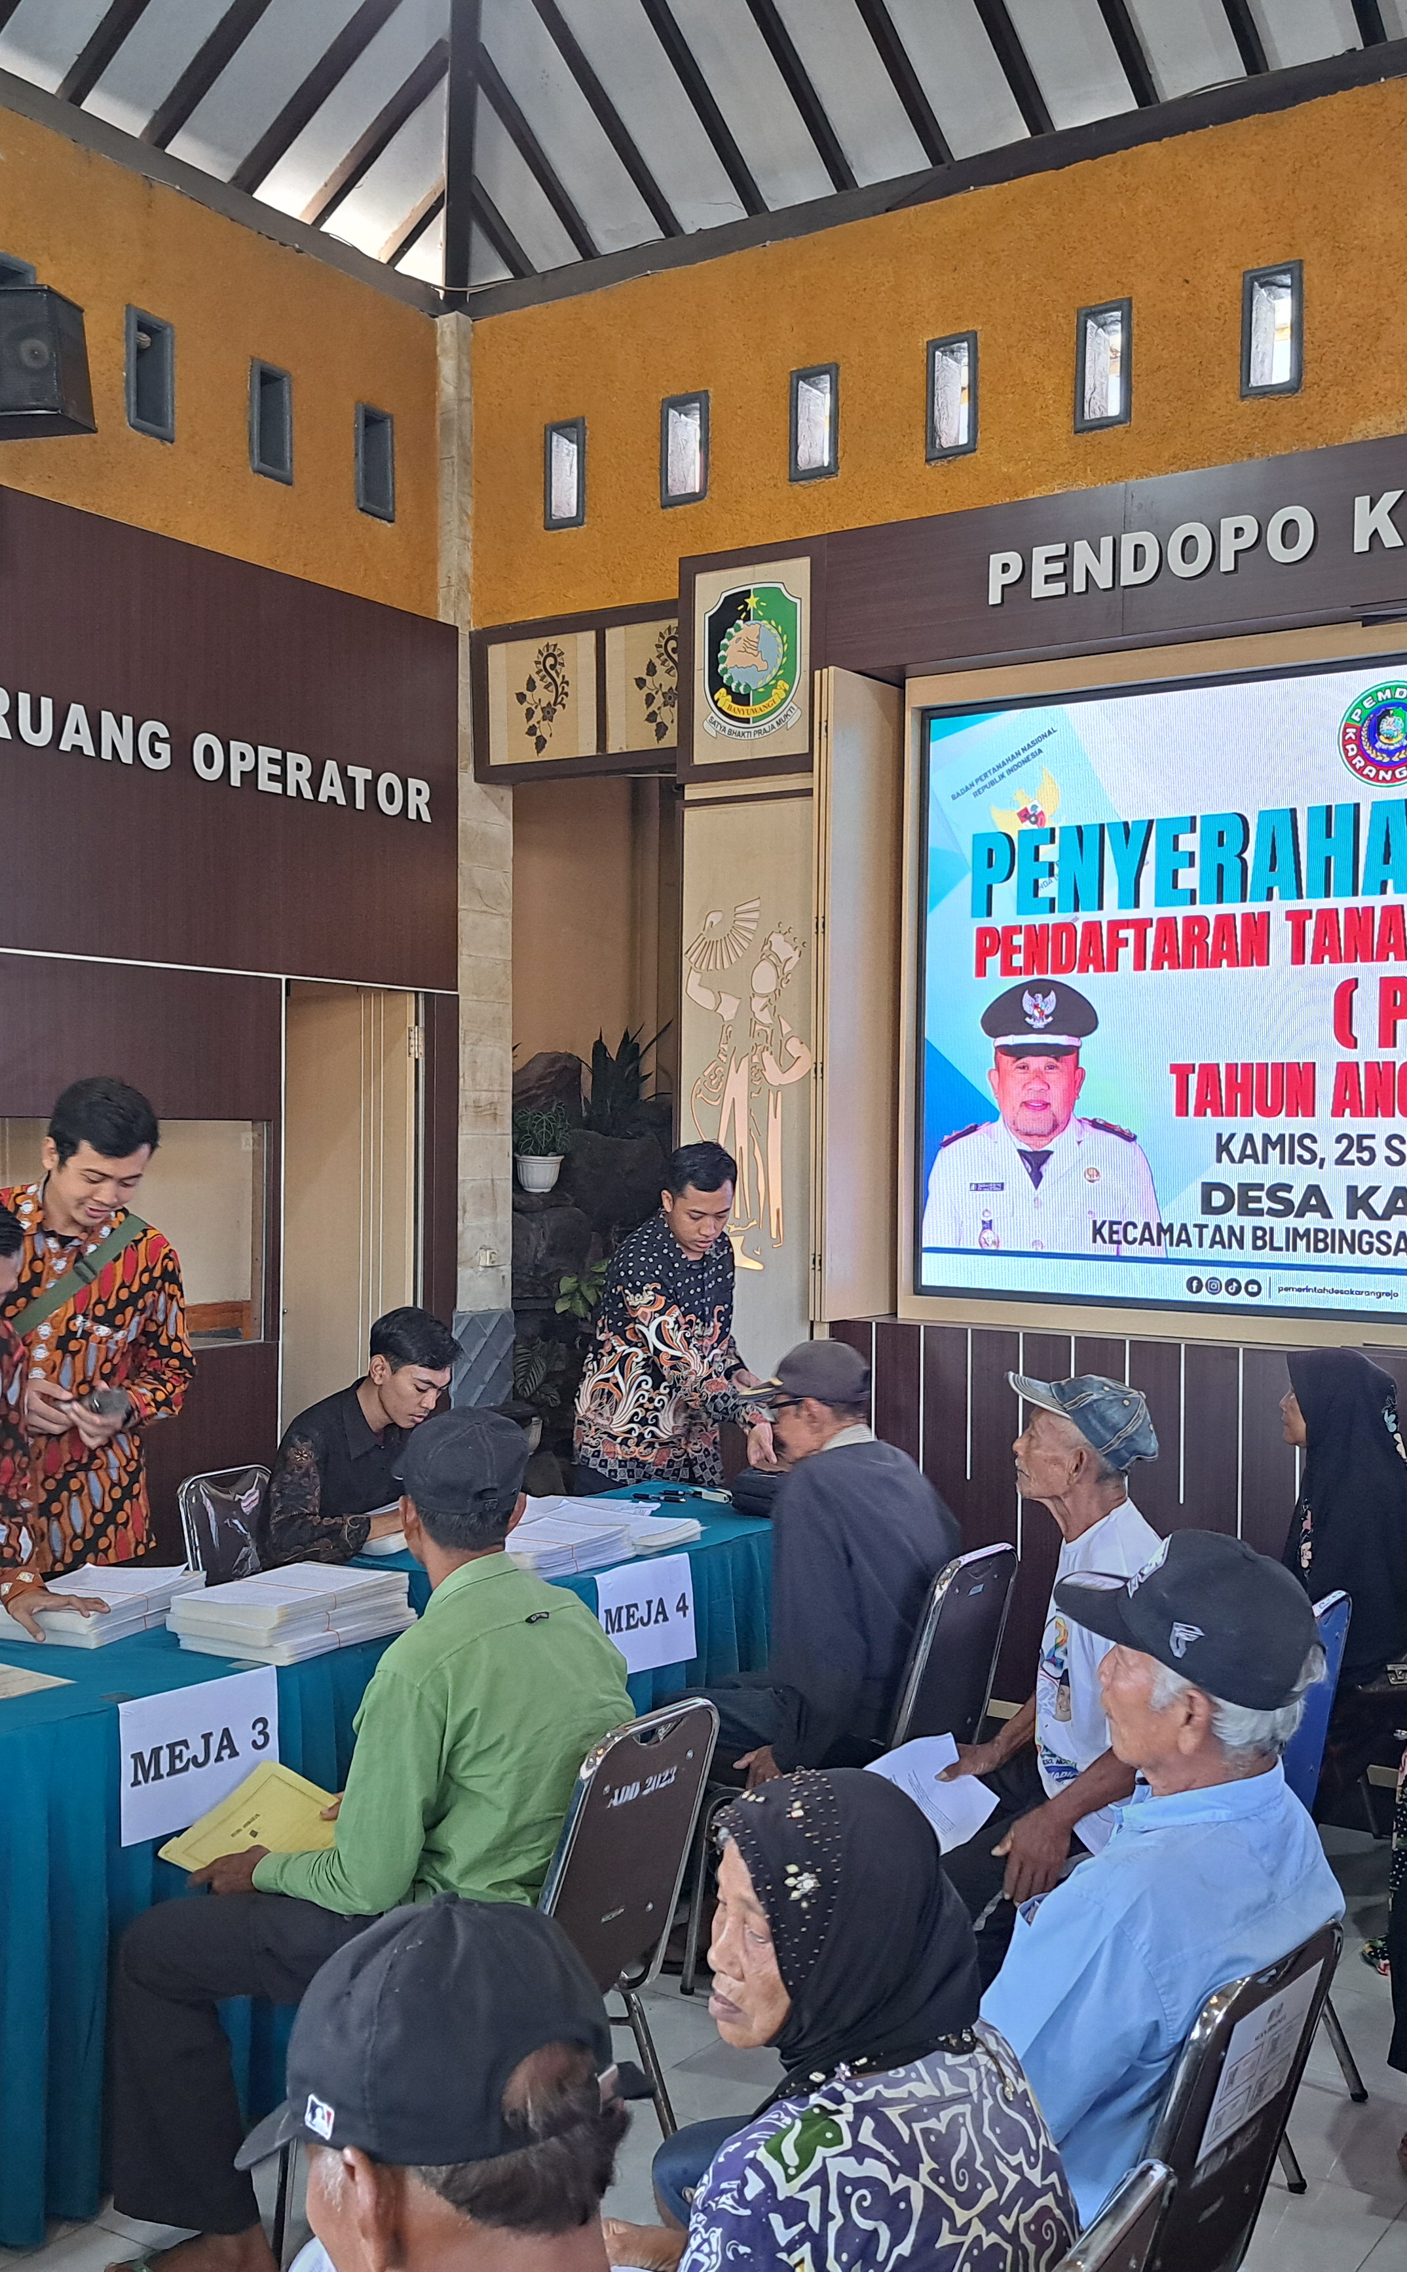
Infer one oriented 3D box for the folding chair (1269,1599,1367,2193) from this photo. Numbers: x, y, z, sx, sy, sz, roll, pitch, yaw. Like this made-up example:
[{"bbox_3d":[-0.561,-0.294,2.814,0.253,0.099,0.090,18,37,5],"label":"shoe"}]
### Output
[{"bbox_3d":[0.828,1.210,3.522,0.480,0.830,0.430,1,0,34],"label":"folding chair"}]

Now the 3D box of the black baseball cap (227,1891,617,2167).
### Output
[{"bbox_3d":[-0.192,0.567,1.360,0.265,0.155,0.175,-6,-3,33],"label":"black baseball cap"}]

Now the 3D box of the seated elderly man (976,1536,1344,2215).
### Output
[{"bbox_3d":[0.320,1.017,2.360,0.800,1.290,0.540,1,1,35],"label":"seated elderly man"}]

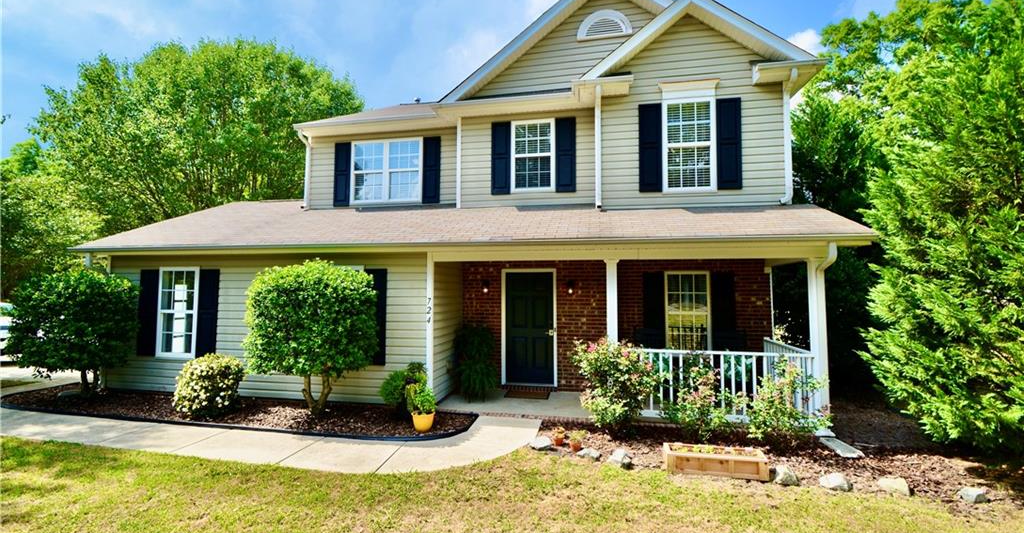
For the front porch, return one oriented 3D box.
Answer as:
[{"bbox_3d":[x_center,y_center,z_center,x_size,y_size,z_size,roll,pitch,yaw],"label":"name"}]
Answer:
[{"bbox_3d":[1.533,1.003,6.674,5.440,2.430,1.540,0,-3,11],"label":"front porch"}]

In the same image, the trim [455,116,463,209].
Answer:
[{"bbox_3d":[-1.038,-2.042,8.340,0.117,1.825,0.110,0,-3,11],"label":"trim"}]

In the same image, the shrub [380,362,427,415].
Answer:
[{"bbox_3d":[-1.568,1.802,6.189,0.610,0.770,0.570,0,-3,11],"label":"shrub"}]

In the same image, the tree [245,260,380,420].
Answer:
[{"bbox_3d":[-2.765,1.029,5.893,1.710,2.225,1.590,-1,-3,11],"label":"tree"}]

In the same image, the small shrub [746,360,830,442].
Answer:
[{"bbox_3d":[3.307,1.675,5.118,0.852,1.067,0.809,-1,-3,11],"label":"small shrub"}]

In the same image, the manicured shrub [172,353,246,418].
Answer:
[{"bbox_3d":[-4.747,1.785,6.665,0.970,0.850,0.920,0,-3,11],"label":"manicured shrub"}]

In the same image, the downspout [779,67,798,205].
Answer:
[{"bbox_3d":[4.339,-2.035,6.695,0.213,2.094,0.280,0,-3,11],"label":"downspout"}]

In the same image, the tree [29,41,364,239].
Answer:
[{"bbox_3d":[-11.582,-2.647,17.119,10.430,10.885,10.430,-1,-3,11],"label":"tree"}]

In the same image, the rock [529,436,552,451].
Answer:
[{"bbox_3d":[0.357,2.107,5.148,0.276,0.148,0.197,-1,-3,11],"label":"rock"}]

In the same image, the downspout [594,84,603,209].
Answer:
[{"bbox_3d":[1.368,-1.902,6.731,0.089,2.002,0.079,-1,-3,11],"label":"downspout"}]

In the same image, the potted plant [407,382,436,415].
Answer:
[{"bbox_3d":[-1.180,1.751,5.629,0.360,0.430,0.350,0,-3,11],"label":"potted plant"}]

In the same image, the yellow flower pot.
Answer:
[{"bbox_3d":[-1.177,2.043,5.611,0.290,0.235,0.290,0,-3,0],"label":"yellow flower pot"}]

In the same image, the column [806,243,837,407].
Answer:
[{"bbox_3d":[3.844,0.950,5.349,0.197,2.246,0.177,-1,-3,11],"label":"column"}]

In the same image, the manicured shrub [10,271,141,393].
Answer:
[{"bbox_3d":[-7.240,1.100,7.082,1.526,2.136,1.526,-1,-3,11],"label":"manicured shrub"}]

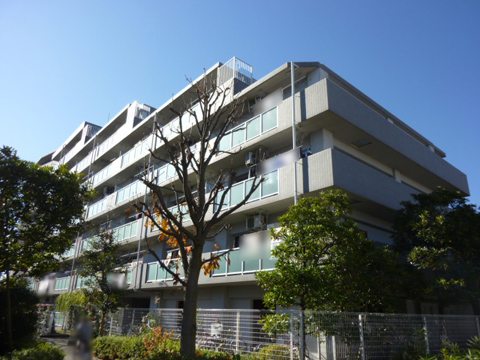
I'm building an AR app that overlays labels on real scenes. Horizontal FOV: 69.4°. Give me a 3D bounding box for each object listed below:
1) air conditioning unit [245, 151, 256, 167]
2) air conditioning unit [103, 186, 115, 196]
[{"bbox_3d":[0.503,-0.894,15.772,0.344,0.539,0.558,18,-26,-38],"label":"air conditioning unit"},{"bbox_3d":[-11.152,0.912,29.722,0.344,0.577,0.800,18,-26,-38],"label":"air conditioning unit"}]

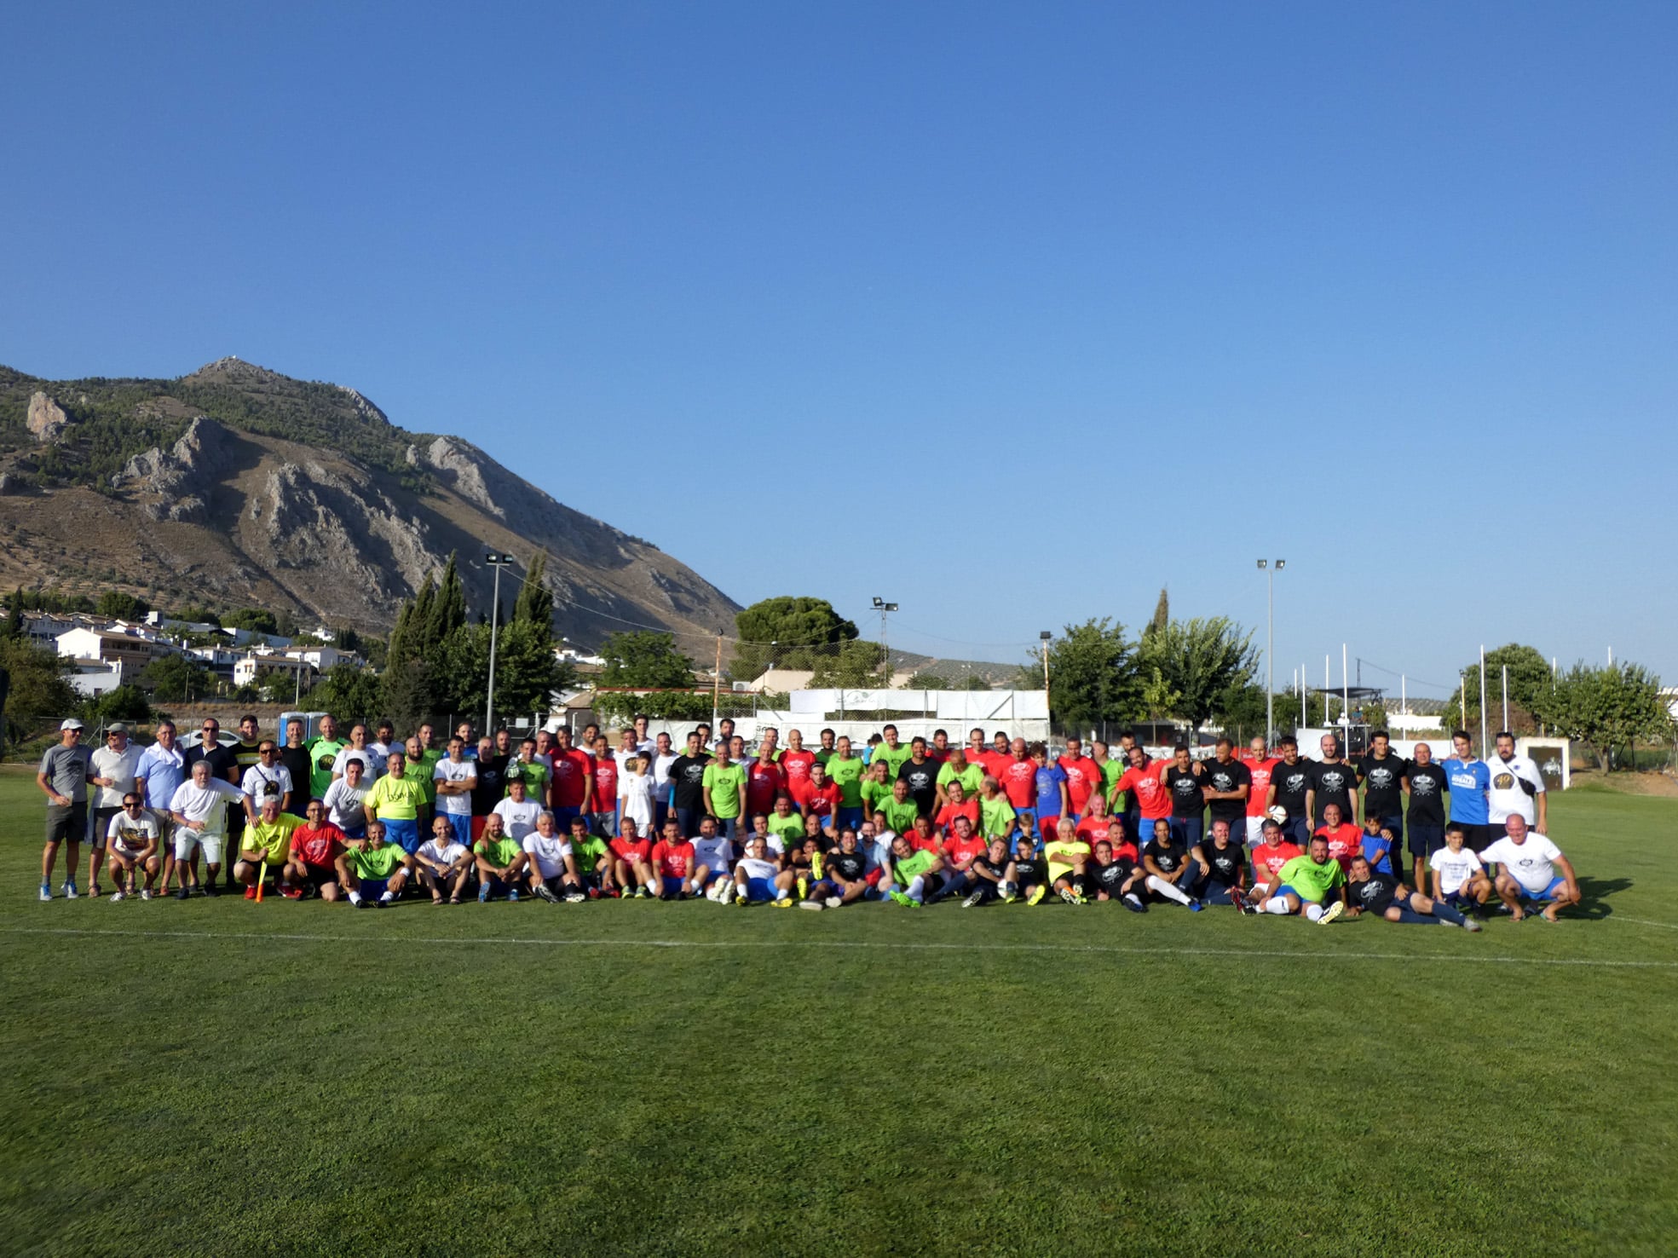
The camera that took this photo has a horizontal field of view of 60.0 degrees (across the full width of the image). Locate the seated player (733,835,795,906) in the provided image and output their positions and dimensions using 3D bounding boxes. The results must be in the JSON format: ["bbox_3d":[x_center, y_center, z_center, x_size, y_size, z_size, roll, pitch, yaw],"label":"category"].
[{"bbox_3d":[-0.775,2.483,14.950,0.660,0.660,1.050,1,-4,-3],"label":"seated player"}]

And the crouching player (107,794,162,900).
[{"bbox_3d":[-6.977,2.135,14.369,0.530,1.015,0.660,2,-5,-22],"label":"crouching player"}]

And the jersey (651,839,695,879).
[{"bbox_3d":[-1.752,2.433,15.300,0.460,0.470,0.340,1,-4,-6],"label":"jersey"}]

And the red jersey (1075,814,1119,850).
[{"bbox_3d":[2.776,2.280,15.670,0.500,0.560,0.310,0,-5,9],"label":"red jersey"}]

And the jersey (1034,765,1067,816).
[{"bbox_3d":[2.374,1.788,16.200,0.380,0.580,0.250,-1,-5,27],"label":"jersey"}]

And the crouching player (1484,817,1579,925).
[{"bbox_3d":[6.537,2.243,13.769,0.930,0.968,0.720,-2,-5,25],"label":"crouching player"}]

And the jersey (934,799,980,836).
[{"bbox_3d":[1.274,2.129,15.700,0.490,0.580,0.340,1,-4,0],"label":"jersey"}]

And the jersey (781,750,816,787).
[{"bbox_3d":[-0.467,1.714,16.716,0.460,0.640,0.290,1,-5,-2],"label":"jersey"}]

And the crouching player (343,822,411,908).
[{"bbox_3d":[-4.482,2.280,14.100,0.660,0.790,0.750,2,-5,-16],"label":"crouching player"}]

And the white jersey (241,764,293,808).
[{"bbox_3d":[-5.976,1.698,15.200,0.530,0.610,0.300,2,-4,-18],"label":"white jersey"}]

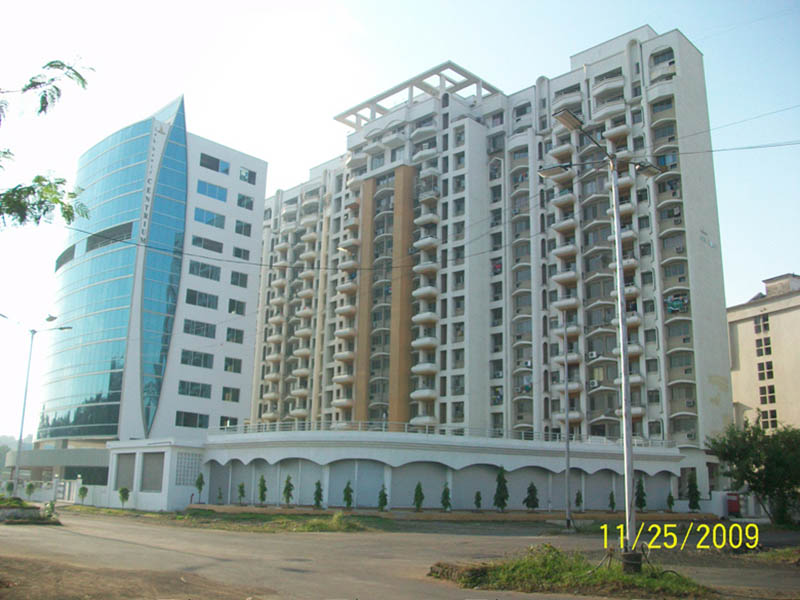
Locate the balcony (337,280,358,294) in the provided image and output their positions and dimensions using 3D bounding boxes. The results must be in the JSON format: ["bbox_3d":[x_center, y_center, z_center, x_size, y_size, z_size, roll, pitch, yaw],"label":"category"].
[{"bbox_3d":[-6.799,-1.458,95.408,1.200,1.000,2.950,14,-19,-43],"label":"balcony"}]

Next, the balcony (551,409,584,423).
[{"bbox_3d":[17.156,11.903,75.428,1.200,1.000,3.050,14,-19,-43],"label":"balcony"}]

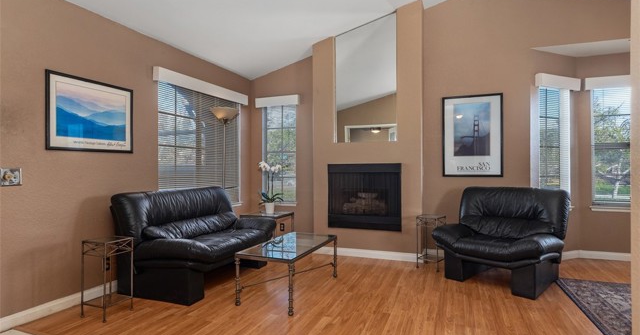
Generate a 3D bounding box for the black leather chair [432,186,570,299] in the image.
[{"bbox_3d":[1.792,0.660,3.523,0.963,0.907,1.120,0,0,-43],"label":"black leather chair"}]

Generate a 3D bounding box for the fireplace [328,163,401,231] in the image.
[{"bbox_3d":[0.587,0.364,4.498,0.925,0.809,0.291,0,0,22],"label":"fireplace"}]

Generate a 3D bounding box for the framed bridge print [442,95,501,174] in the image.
[{"bbox_3d":[1.788,-0.364,4.176,0.655,0.958,0.028,0,0,22],"label":"framed bridge print"}]

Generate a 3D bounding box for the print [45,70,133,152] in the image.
[{"bbox_3d":[-1.910,-0.434,3.031,0.028,0.610,0.771,0,0,22],"label":"print"}]

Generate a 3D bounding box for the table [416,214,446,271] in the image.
[{"bbox_3d":[1.243,0.830,3.956,0.258,0.573,0.258,0,0,42],"label":"table"}]

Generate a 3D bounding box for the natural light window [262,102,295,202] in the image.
[{"bbox_3d":[-0.581,-0.181,5.114,0.560,1.394,0.090,0,0,22],"label":"natural light window"}]

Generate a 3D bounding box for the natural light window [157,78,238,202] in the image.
[{"bbox_3d":[-1.411,-0.198,4.375,0.056,1.400,1.422,0,0,22],"label":"natural light window"}]

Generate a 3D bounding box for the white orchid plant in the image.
[{"bbox_3d":[-0.684,0.208,4.854,0.291,0.594,0.246,0,0,22],"label":"white orchid plant"}]

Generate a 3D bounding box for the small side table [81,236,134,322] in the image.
[{"bbox_3d":[-1.633,0.843,2.741,0.269,0.573,0.269,0,0,22],"label":"small side table"}]

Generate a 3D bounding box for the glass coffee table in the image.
[{"bbox_3d":[-0.251,0.909,3.255,0.532,0.428,1.042,0,0,22],"label":"glass coffee table"}]

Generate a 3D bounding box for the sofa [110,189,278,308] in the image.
[{"bbox_3d":[-1.131,0.674,3.622,0.963,0.907,1.635,0,0,22],"label":"sofa"}]

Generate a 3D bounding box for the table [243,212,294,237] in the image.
[{"bbox_3d":[-0.685,0.874,4.717,0.532,0.504,0.504,0,0,22],"label":"table"}]

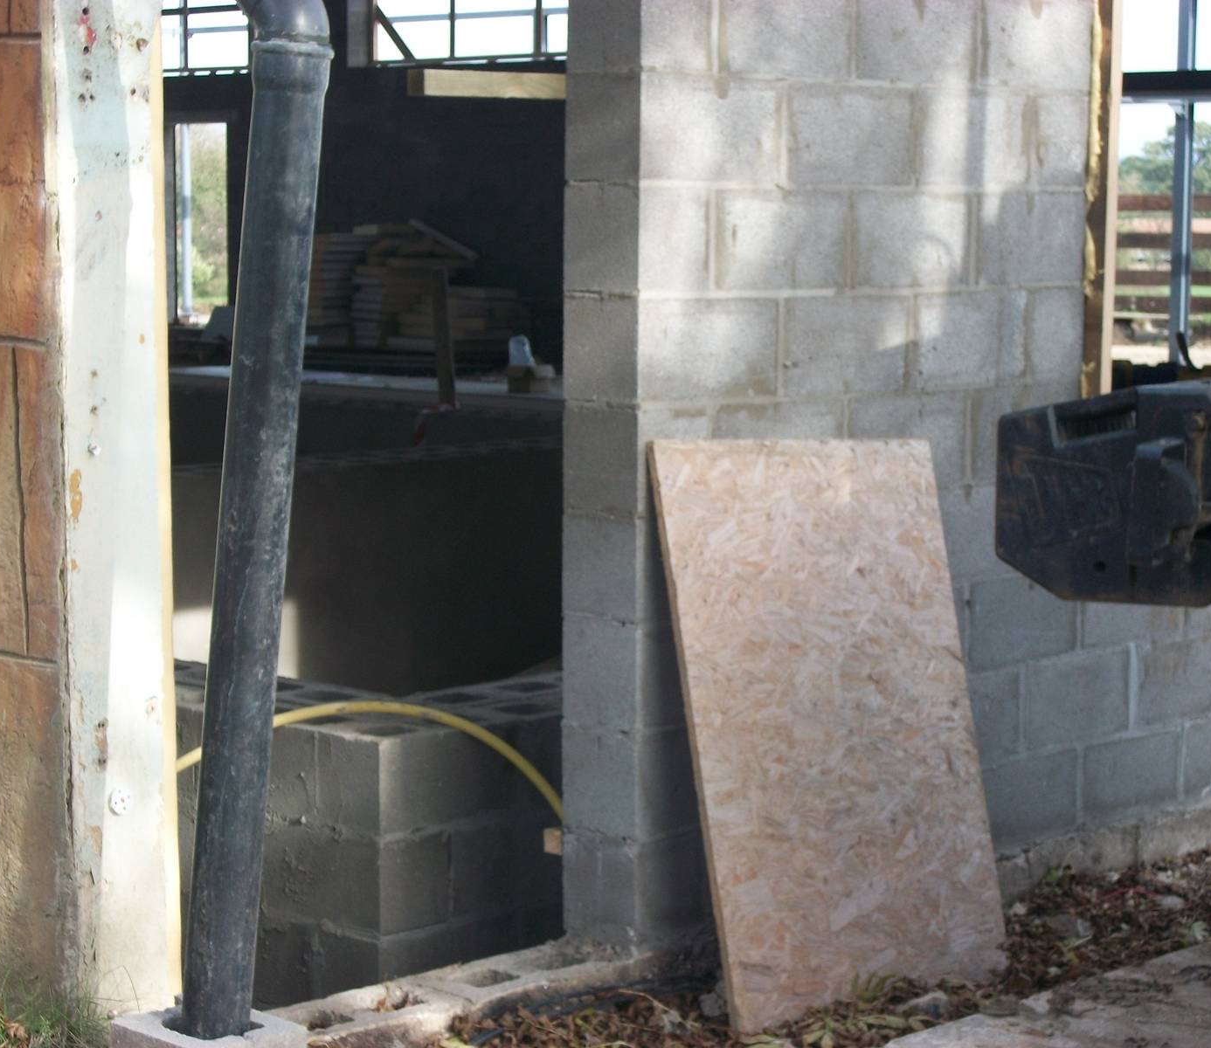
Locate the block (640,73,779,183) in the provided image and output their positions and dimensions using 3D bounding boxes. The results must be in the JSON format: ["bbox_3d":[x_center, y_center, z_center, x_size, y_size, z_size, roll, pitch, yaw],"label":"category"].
[{"bbox_3d":[0.146,-0.828,6.549,0.215,0.215,0.440,6,8,44],"label":"block"}]

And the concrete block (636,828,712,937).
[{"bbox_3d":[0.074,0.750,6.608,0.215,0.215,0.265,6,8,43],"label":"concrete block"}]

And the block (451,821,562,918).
[{"bbox_3d":[-0.271,0.770,7.302,0.215,0.215,0.440,6,9,43],"label":"block"}]

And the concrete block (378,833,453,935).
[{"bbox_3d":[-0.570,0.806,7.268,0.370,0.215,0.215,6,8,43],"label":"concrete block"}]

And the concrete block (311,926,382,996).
[{"bbox_3d":[-0.459,1.030,7.297,0.215,0.215,0.380,6,8,43],"label":"concrete block"}]

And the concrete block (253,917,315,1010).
[{"bbox_3d":[-0.749,0.993,7.314,0.440,0.215,0.215,6,9,43],"label":"concrete block"}]

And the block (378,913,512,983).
[{"bbox_3d":[-0.427,1.007,7.098,0.215,0.215,0.440,6,8,43],"label":"block"}]

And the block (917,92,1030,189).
[{"bbox_3d":[0.767,-0.889,7.154,0.215,0.215,0.440,6,9,43],"label":"block"}]

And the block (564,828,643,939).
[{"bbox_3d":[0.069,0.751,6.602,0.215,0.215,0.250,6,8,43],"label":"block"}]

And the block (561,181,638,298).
[{"bbox_3d":[0.067,-0.594,6.492,0.215,0.215,0.215,6,8,44],"label":"block"}]

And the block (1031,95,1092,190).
[{"bbox_3d":[1.003,-0.916,7.436,0.215,0.215,0.213,6,8,44],"label":"block"}]

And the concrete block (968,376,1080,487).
[{"bbox_3d":[0.919,-0.235,7.389,0.215,0.215,0.440,6,9,43],"label":"concrete block"}]

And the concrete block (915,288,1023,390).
[{"bbox_3d":[0.764,-0.442,7.202,0.215,0.215,0.440,6,9,43],"label":"concrete block"}]

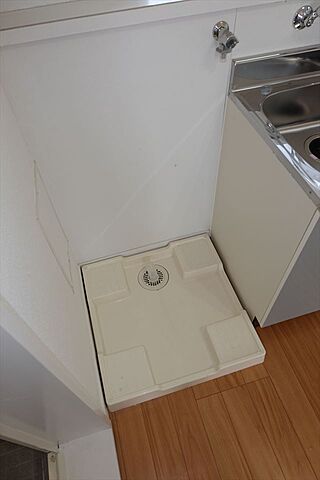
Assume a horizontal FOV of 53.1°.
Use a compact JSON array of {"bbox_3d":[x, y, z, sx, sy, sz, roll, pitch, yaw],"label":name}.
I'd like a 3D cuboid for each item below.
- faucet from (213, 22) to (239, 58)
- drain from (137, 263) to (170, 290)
[{"bbox_3d":[0.187,-0.548,0.898,0.056,0.088,0.095,-14,52,-8],"label":"faucet"},{"bbox_3d":[-0.029,0.179,1.512,0.145,0.015,0.145,-2,52,2],"label":"drain"}]

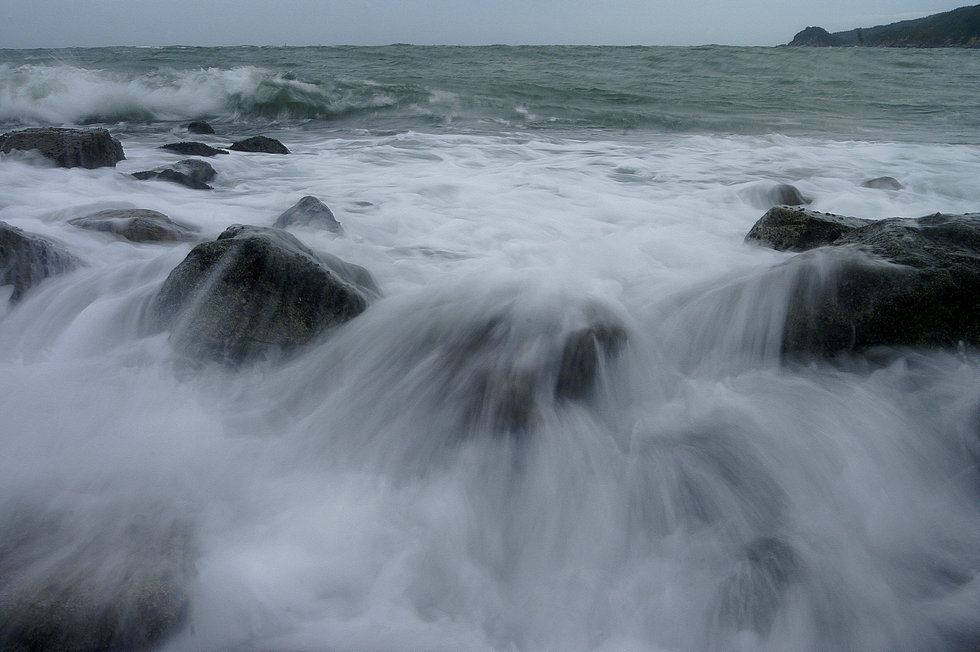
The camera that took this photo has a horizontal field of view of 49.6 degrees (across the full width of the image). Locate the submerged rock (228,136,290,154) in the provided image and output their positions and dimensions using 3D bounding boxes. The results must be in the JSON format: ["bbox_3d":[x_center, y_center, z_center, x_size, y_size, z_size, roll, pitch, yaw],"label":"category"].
[{"bbox_3d":[-3.621,-2.804,16.560,0.932,0.309,0.699,-3,15,-12],"label":"submerged rock"}]

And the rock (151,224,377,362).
[{"bbox_3d":[-1.327,-0.241,6.106,1.281,0.707,1.089,-3,15,-12],"label":"rock"}]

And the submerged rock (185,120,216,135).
[{"bbox_3d":[-5.498,-3.736,20.123,0.530,0.320,0.424,-4,15,-15],"label":"submerged rock"}]

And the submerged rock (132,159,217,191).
[{"bbox_3d":[-3.730,-1.767,12.500,0.983,0.415,0.738,-4,15,-16],"label":"submerged rock"}]

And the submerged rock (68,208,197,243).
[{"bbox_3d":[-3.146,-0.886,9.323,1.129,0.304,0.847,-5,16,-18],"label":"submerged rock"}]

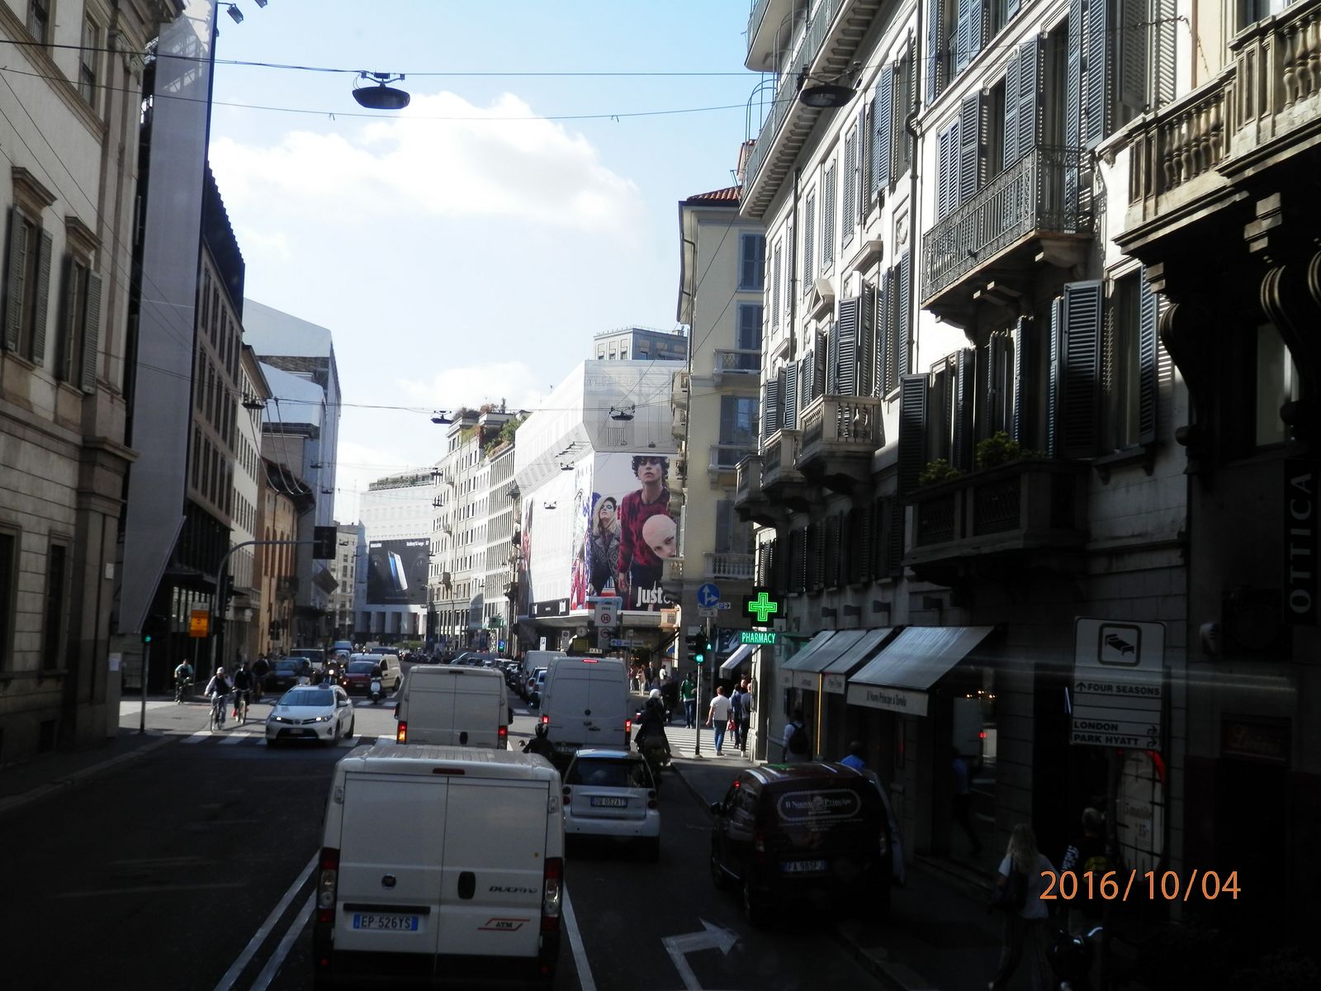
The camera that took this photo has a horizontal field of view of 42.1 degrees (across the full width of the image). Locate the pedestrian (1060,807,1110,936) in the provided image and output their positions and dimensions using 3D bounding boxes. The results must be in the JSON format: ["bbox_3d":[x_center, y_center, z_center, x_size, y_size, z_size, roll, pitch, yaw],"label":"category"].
[{"bbox_3d":[4.050,3.843,16.327,0.520,1.730,0.420,3,-5,-3],"label":"pedestrian"}]

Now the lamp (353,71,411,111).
[{"bbox_3d":[-2.629,-3.821,16.200,0.550,0.370,0.550,3,-5,-6],"label":"lamp"}]

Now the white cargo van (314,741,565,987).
[{"bbox_3d":[-2.067,3.465,16.631,2.030,2.270,5.100,4,-4,-6],"label":"white cargo van"}]

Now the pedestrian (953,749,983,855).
[{"bbox_3d":[4.720,4.720,26.400,0.480,1.640,0.460,0,-5,22],"label":"pedestrian"}]

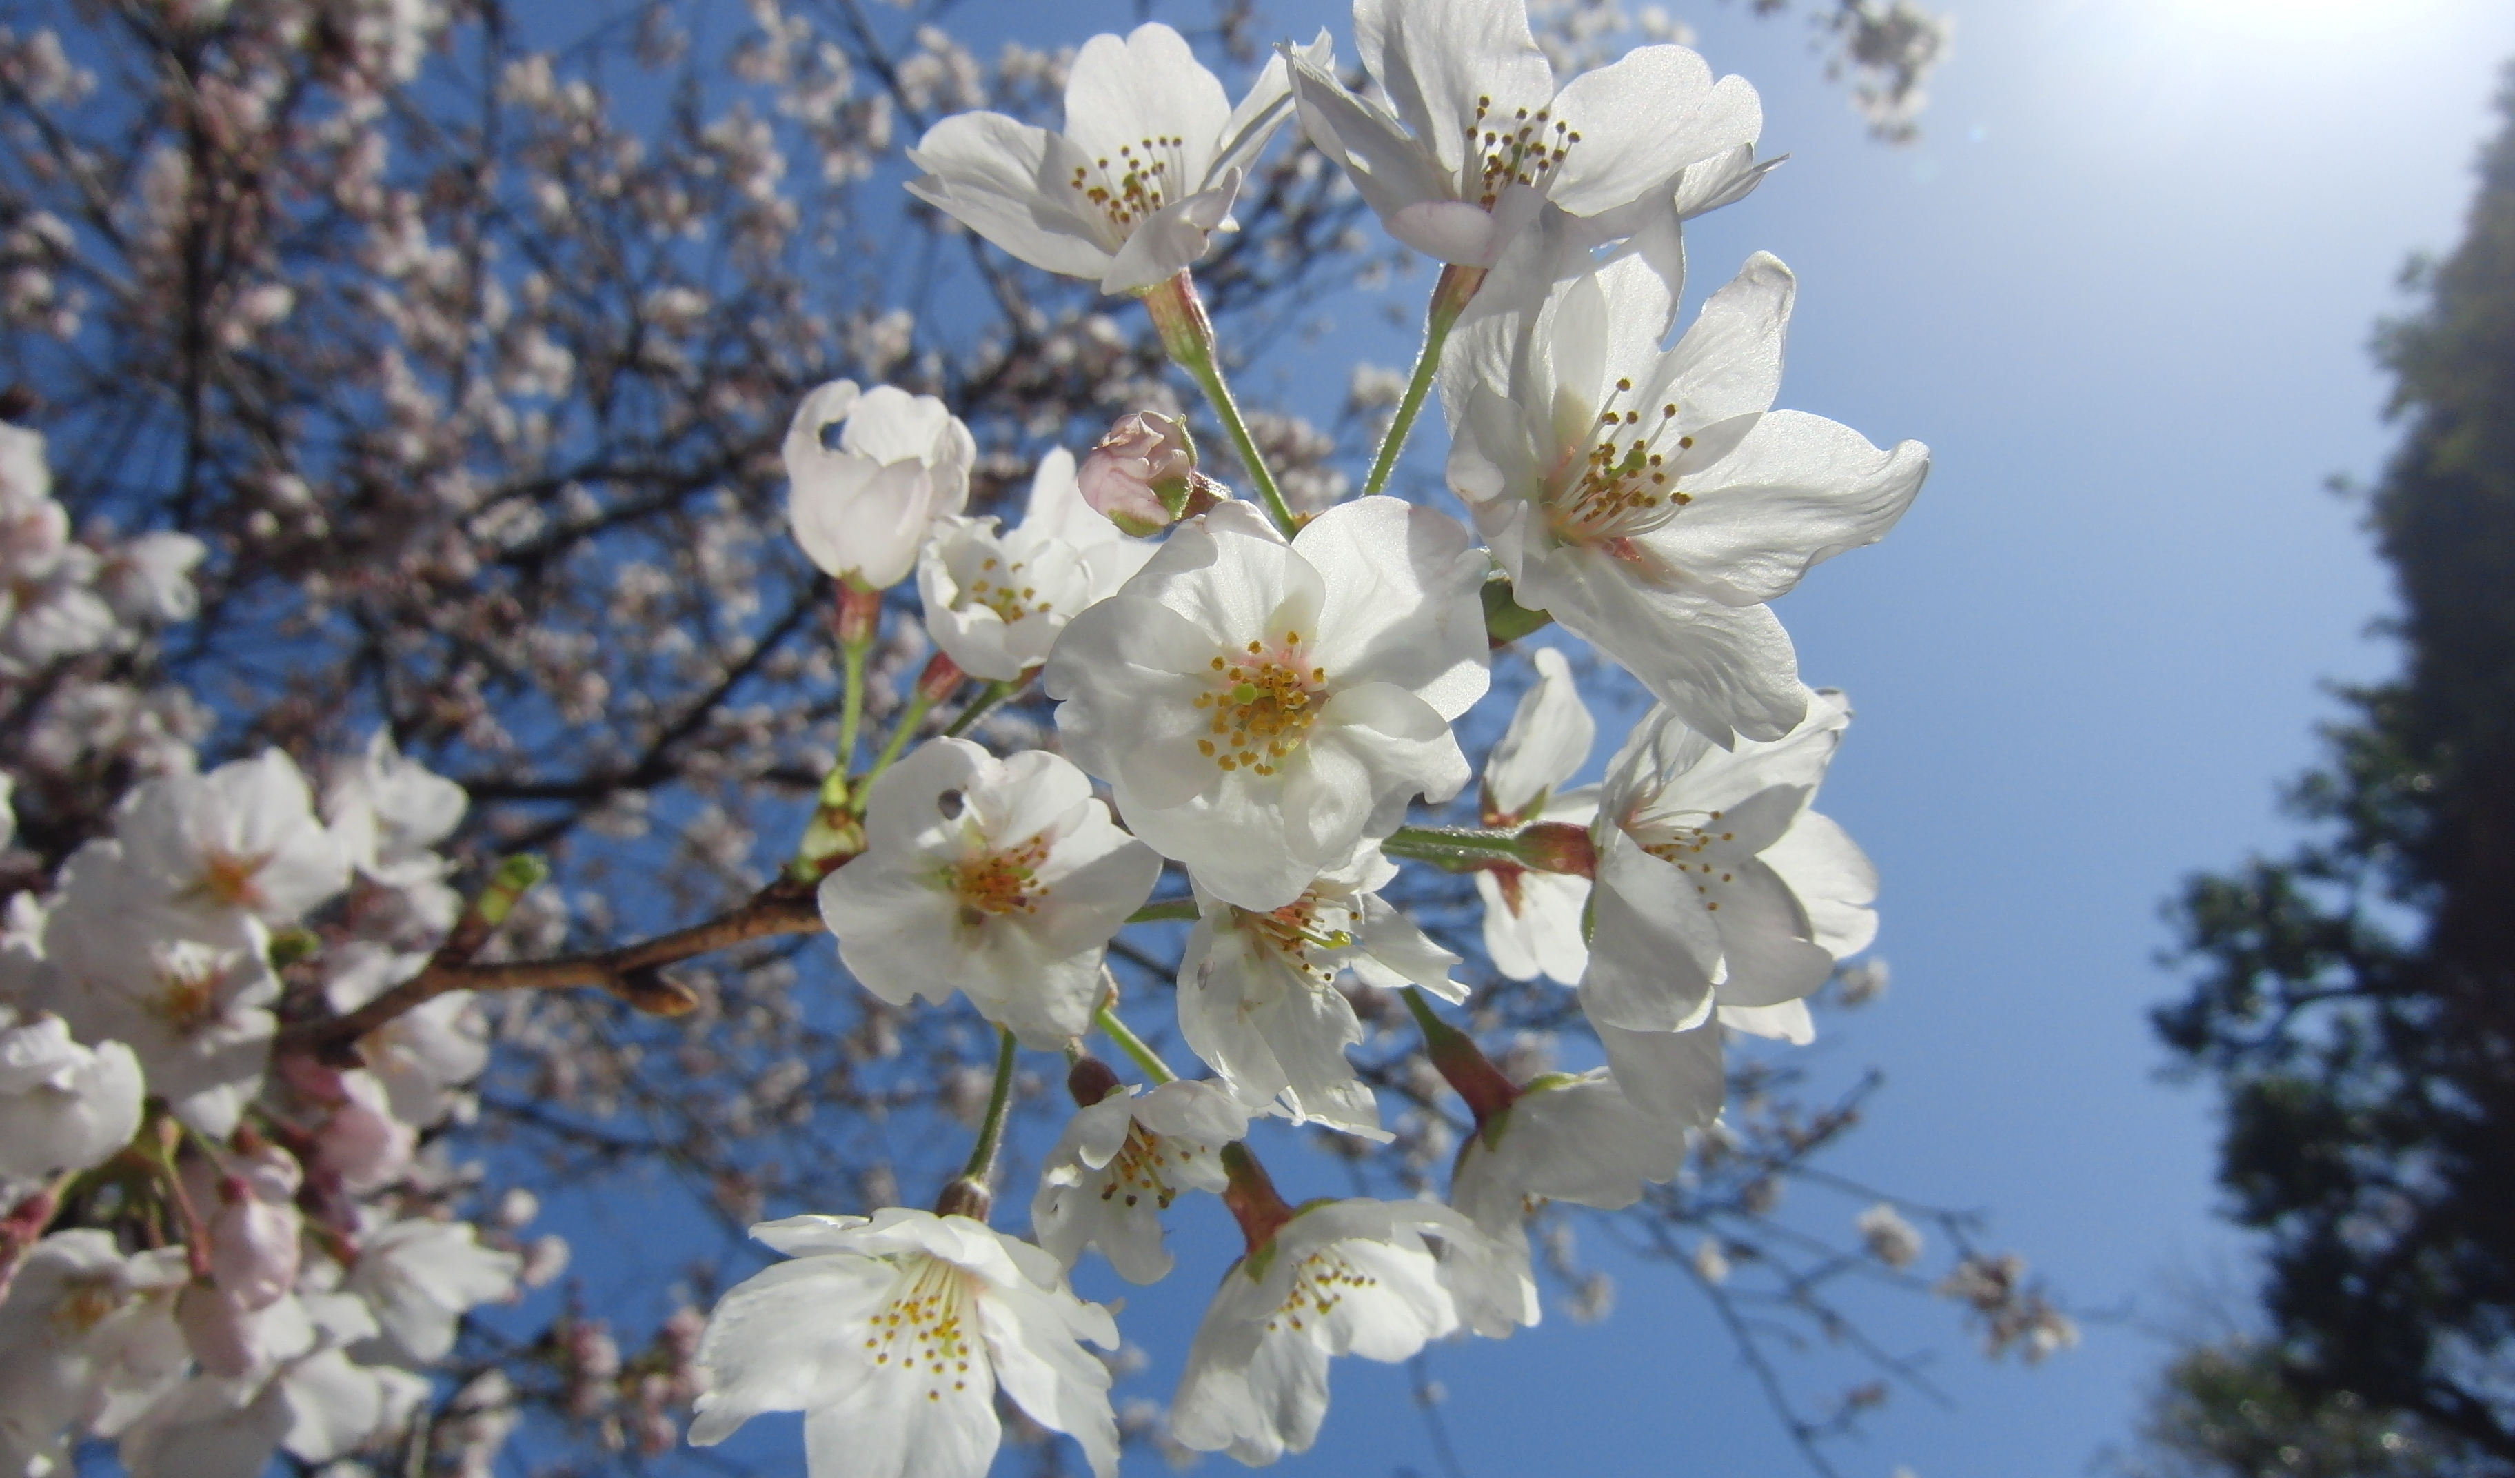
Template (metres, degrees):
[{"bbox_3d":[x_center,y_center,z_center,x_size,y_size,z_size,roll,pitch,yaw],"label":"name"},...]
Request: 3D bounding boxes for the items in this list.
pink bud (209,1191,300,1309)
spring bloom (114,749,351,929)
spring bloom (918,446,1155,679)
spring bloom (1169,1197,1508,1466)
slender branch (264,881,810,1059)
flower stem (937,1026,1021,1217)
[{"bbox_3d":[-0.119,0.061,0.207,0.011,0.015,0.011,-3,-9,0],"label":"pink bud"},{"bbox_3d":[-0.147,0.016,0.250,0.034,0.028,0.018,0,-12,-21],"label":"spring bloom"},{"bbox_3d":[-0.022,-0.017,0.172,0.024,0.022,0.018,0,-30,0],"label":"spring bloom"},{"bbox_3d":[0.006,0.048,0.150,0.031,0.017,0.031,-32,-33,3],"label":"spring bloom"},{"bbox_3d":[-0.079,0.025,0.187,0.088,0.013,0.008,-14,-7,27],"label":"slender branch"},{"bbox_3d":[-0.024,0.033,0.152,0.004,0.018,0.004,14,-6,0],"label":"flower stem"}]

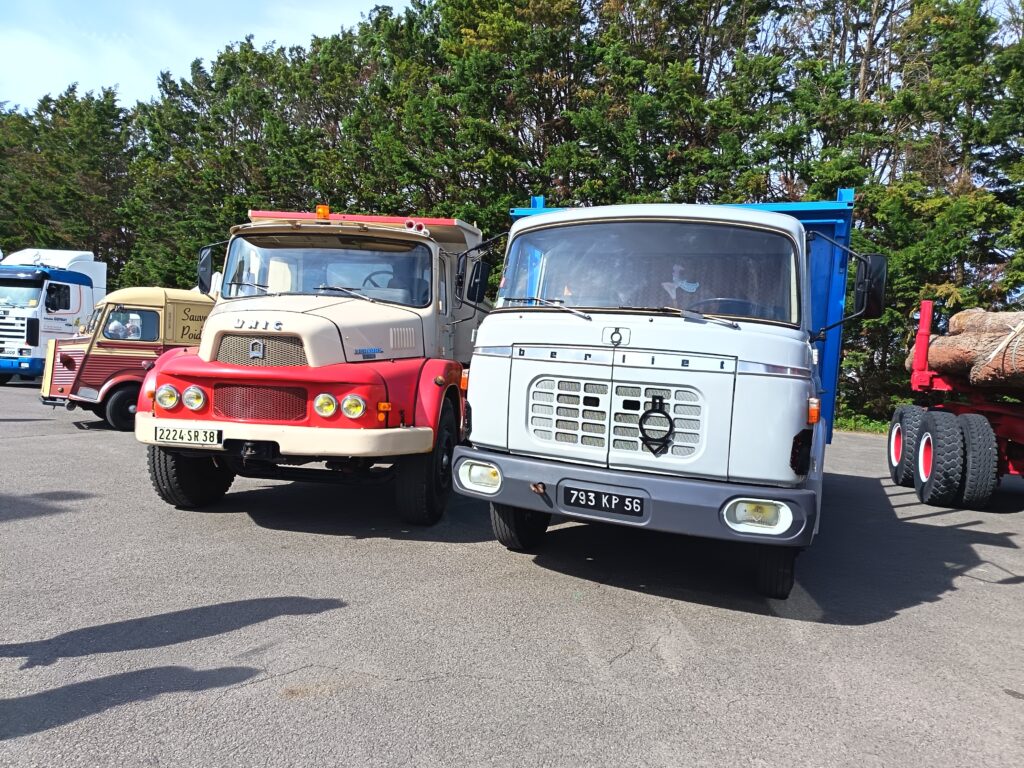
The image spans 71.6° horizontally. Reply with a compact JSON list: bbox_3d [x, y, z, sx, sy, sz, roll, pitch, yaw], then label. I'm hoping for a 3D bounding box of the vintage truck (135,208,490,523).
[{"bbox_3d":[-1.602,-0.442,8.288,2.500,2.804,6.700,3,5,3],"label":"vintage truck"}]

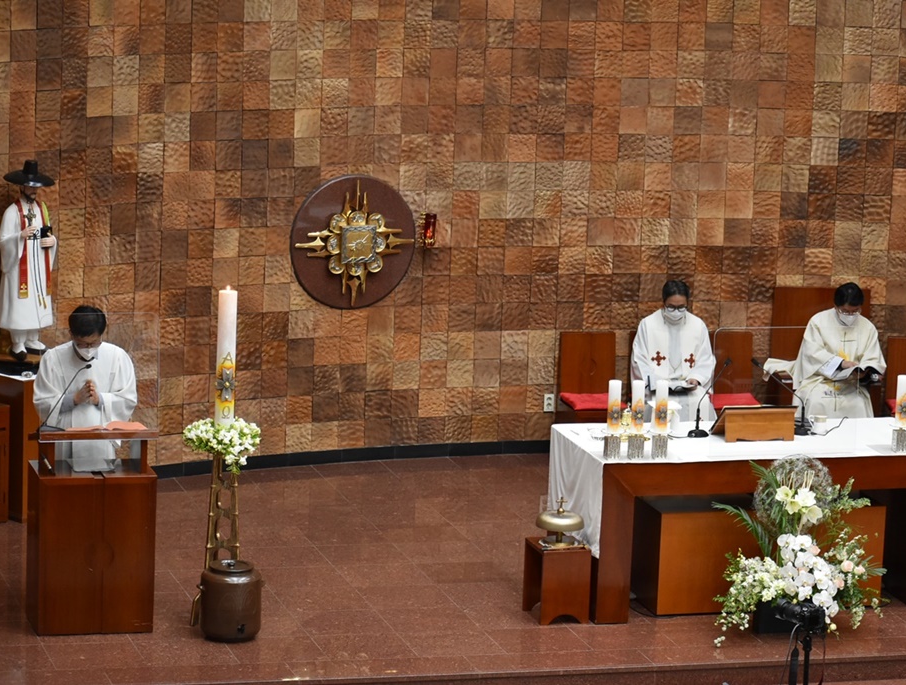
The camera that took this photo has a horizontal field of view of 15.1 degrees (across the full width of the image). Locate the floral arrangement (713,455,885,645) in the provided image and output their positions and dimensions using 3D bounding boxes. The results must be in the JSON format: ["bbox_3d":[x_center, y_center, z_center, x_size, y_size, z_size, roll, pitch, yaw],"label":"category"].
[{"bbox_3d":[2.017,1.173,19.866,0.970,1.041,0.566,-1,12,-16],"label":"floral arrangement"}]

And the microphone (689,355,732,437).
[{"bbox_3d":[1.548,0.326,20.574,0.273,0.460,0.111,-6,14,-35],"label":"microphone"}]

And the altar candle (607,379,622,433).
[{"bbox_3d":[0.943,0.374,19.867,0.074,0.305,0.074,2,11,0],"label":"altar candle"}]

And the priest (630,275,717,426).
[{"bbox_3d":[1.522,0.233,23.455,0.600,1.320,0.760,0,11,-13],"label":"priest"}]

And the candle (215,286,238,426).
[{"bbox_3d":[-1.284,0.097,19.403,0.106,0.838,0.106,1,11,-7],"label":"candle"}]

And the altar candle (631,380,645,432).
[{"bbox_3d":[1.058,0.365,19.479,0.071,0.285,0.071,2,11,0],"label":"altar candle"}]

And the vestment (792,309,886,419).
[{"bbox_3d":[2.680,0.283,23.820,0.647,1.034,0.687,1,11,-6],"label":"vestment"}]

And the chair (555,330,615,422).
[{"bbox_3d":[0.983,0.412,23.817,0.414,0.920,0.525,0,11,-14],"label":"chair"}]

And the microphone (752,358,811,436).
[{"bbox_3d":[1.981,0.316,20.442,0.380,0.410,0.130,6,11,18],"label":"microphone"}]

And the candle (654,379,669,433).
[{"bbox_3d":[1.222,0.375,19.930,0.074,0.306,0.074,-1,12,-16],"label":"candle"}]

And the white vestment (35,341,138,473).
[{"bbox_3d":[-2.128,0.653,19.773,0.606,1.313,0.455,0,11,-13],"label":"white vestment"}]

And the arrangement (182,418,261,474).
[{"bbox_3d":[-1.292,0.577,19.145,0.440,0.260,0.430,-1,11,-16],"label":"arrangement"}]

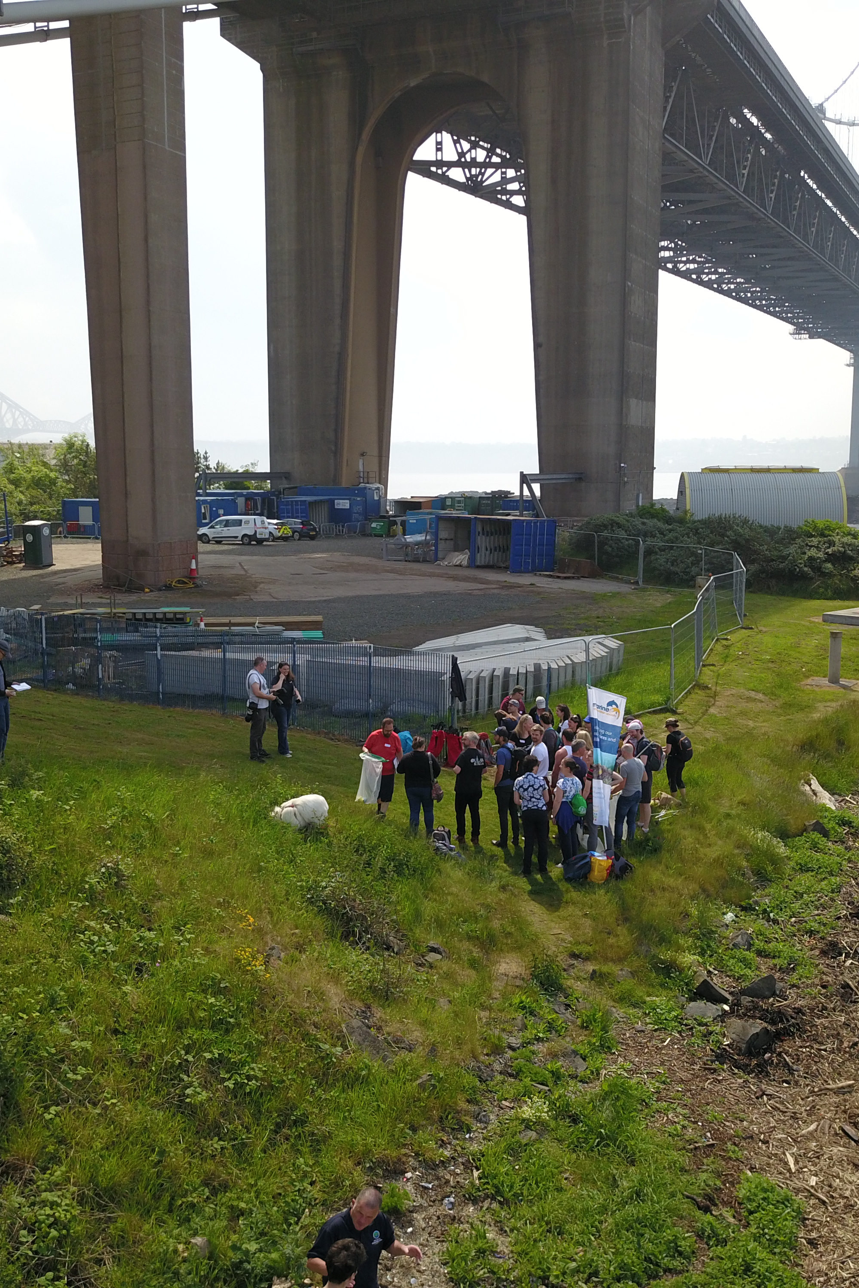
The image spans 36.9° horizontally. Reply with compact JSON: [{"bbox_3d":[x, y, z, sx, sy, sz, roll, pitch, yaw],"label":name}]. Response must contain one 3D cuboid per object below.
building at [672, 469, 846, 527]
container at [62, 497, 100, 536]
[{"bbox_3d":[27.262,-11.940,106.666,12.515,5.050,8.600,1,8,6],"label":"building"},{"bbox_3d":[-22.649,-8.841,91.254,6.060,2.650,2.440,3,8,20],"label":"container"}]

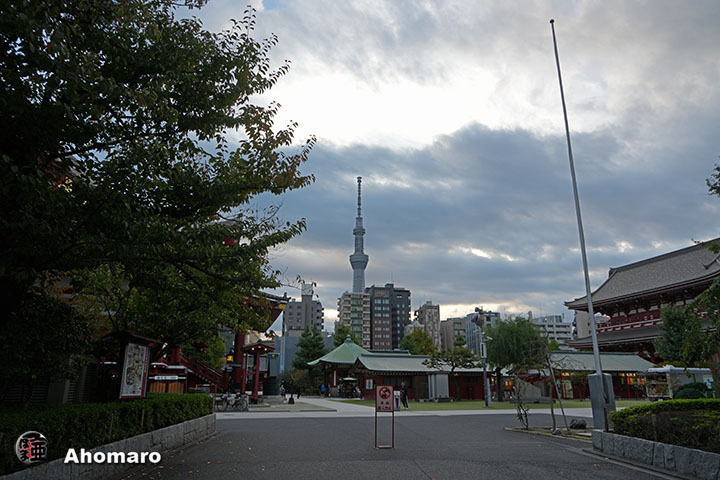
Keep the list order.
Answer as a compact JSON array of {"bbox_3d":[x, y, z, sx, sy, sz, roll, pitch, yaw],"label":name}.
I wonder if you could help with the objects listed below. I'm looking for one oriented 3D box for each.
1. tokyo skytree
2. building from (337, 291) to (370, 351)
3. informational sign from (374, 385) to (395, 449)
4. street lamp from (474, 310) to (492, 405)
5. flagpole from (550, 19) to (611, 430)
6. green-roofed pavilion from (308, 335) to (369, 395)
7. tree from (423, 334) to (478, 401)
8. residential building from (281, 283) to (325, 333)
[{"bbox_3d":[-0.899,104.719,1439.099,66.000,634.000,66.000,0,-17,0],"label":"tokyo skytree"},{"bbox_3d":[-1.971,44.154,210.207,12.500,40.000,13.000,4,-17,-13],"label":"building"},{"bbox_3d":[0.651,4.608,12.502,0.500,1.500,0.300,0,-17,0],"label":"informational sign"},{"bbox_3d":[9.272,8.654,36.037,1.400,7.350,1.000,0,-17,0],"label":"street lamp"},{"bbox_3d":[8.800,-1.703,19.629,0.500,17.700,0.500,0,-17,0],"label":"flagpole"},{"bbox_3d":[-1.539,17.683,67.781,10.200,8.400,10.200,4,-17,-13],"label":"green-roofed pavilion"},{"bbox_3d":[9.494,13.295,48.737,6.000,5.800,5.500,0,-17,0],"label":"tree"},{"bbox_3d":[-24.803,42.478,210.712,17.500,43.500,14.000,4,-17,-13],"label":"residential building"}]

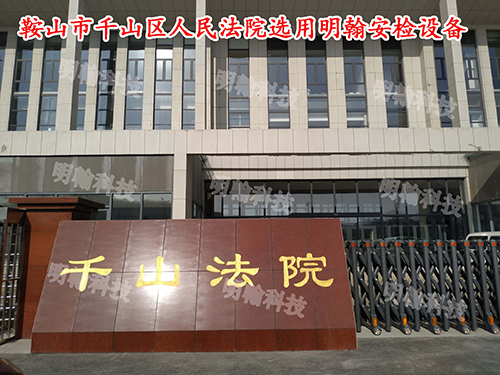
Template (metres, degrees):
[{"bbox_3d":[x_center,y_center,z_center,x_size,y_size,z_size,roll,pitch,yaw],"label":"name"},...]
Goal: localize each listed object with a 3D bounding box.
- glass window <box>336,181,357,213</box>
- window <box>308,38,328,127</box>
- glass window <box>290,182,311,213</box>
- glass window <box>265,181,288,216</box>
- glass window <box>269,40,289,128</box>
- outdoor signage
[{"bbox_3d":[4.757,0.457,17.092,1.081,1.629,0.100,-1,-9,0],"label":"glass window"},{"bbox_3d":[4.346,-6.772,22.306,1.430,6.260,0.150,-1,-9,0],"label":"window"},{"bbox_3d":[3.067,0.617,21.138,1.360,2.060,0.120,-1,-9,0],"label":"glass window"},{"bbox_3d":[1.653,0.672,21.144,1.460,2.130,0.120,-1,-9,0],"label":"glass window"},{"bbox_3d":[1.833,-6.781,22.333,1.420,6.270,0.150,-1,-9,0],"label":"glass window"},{"bbox_3d":[-0.841,1.494,5.617,4.800,1.990,0.720,-1,-9,0],"label":"outdoor signage"}]

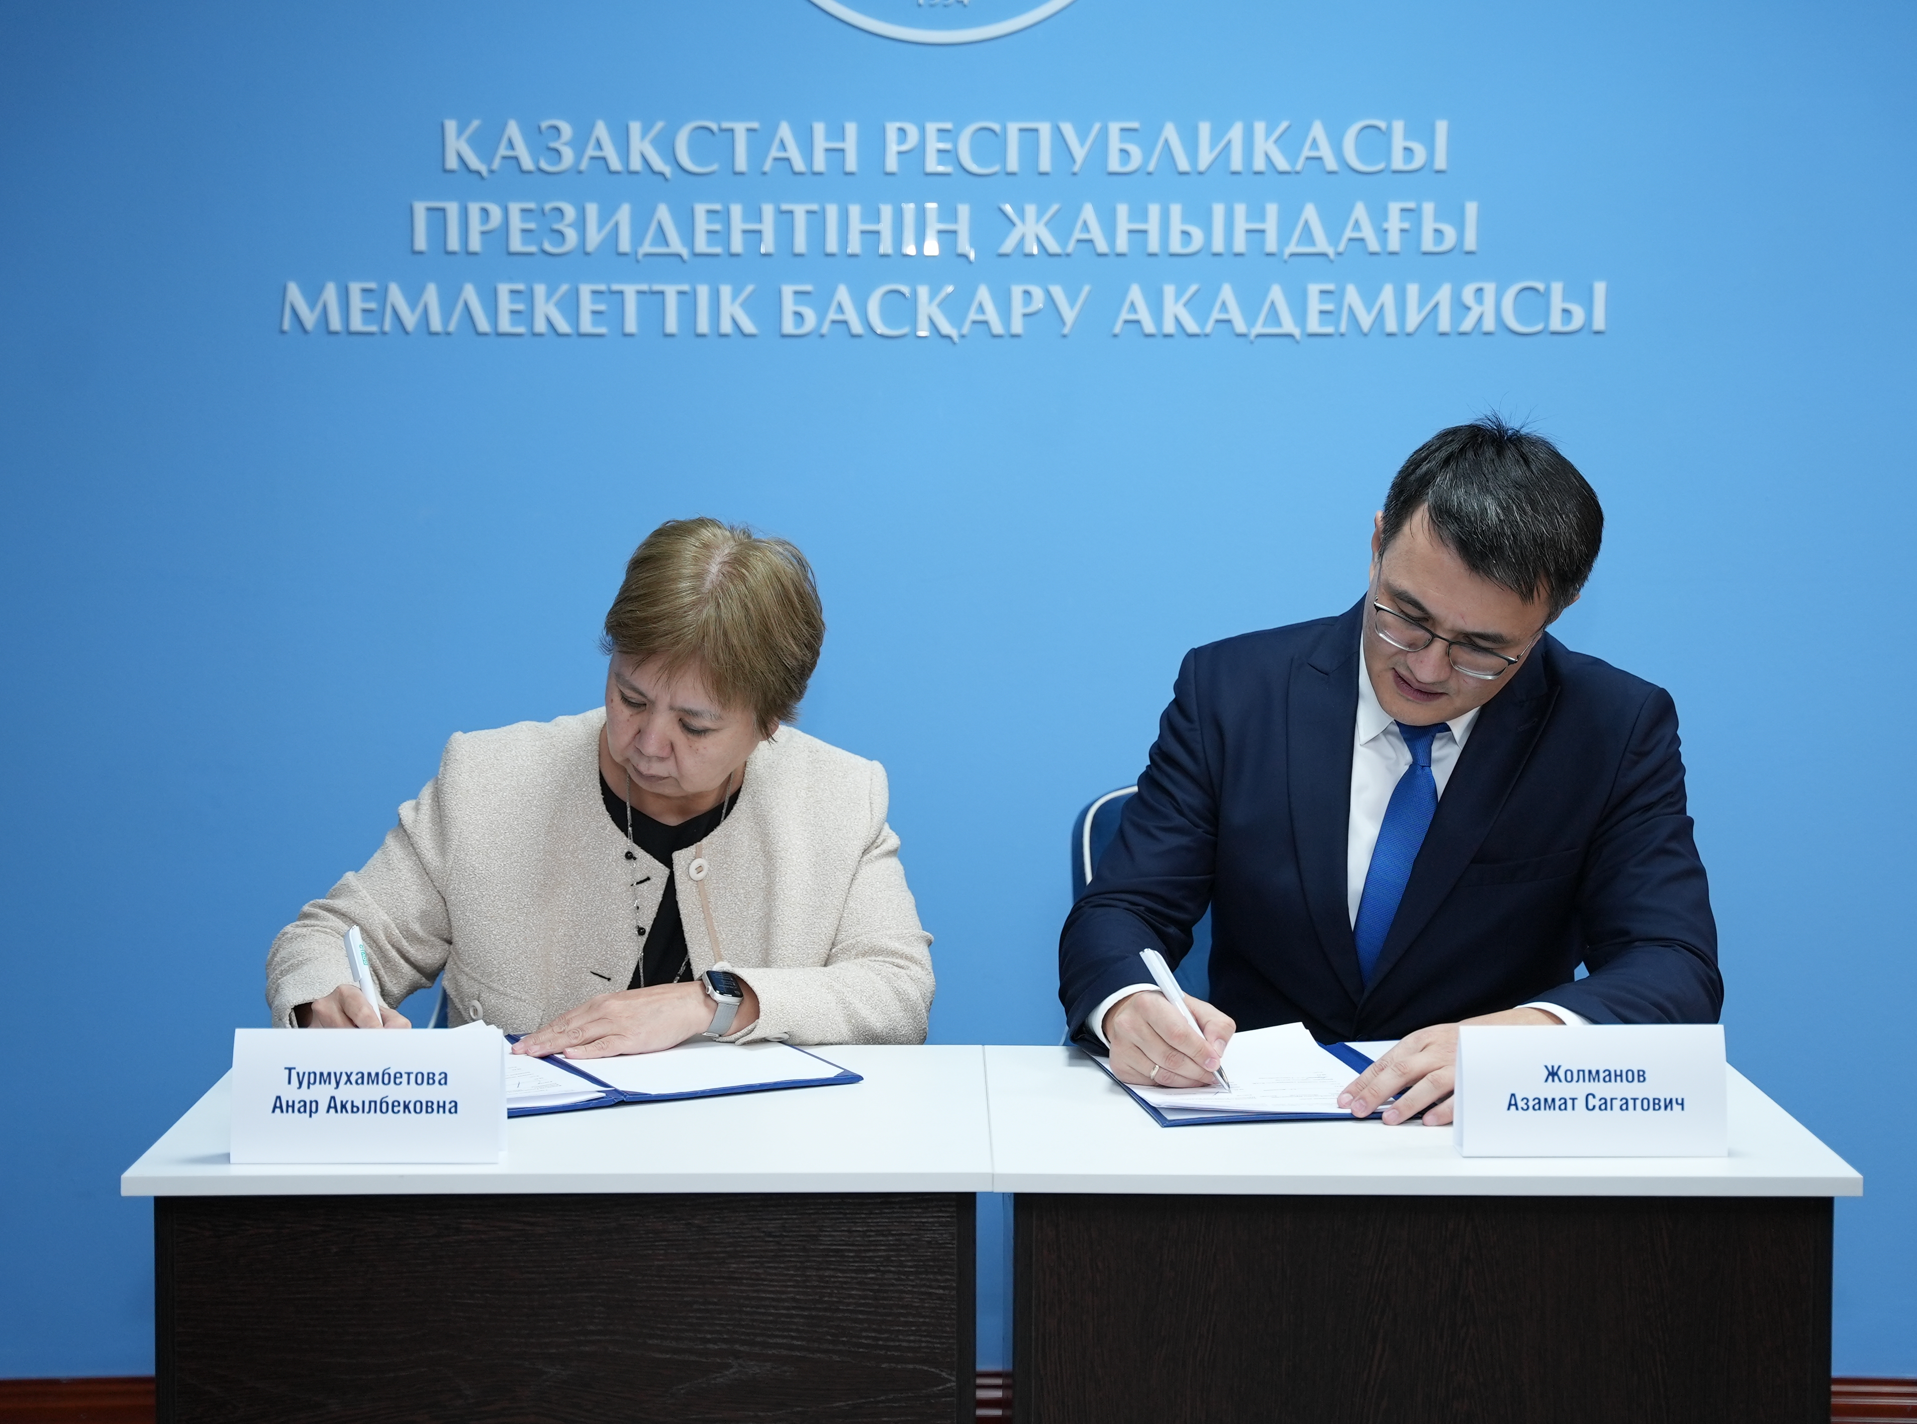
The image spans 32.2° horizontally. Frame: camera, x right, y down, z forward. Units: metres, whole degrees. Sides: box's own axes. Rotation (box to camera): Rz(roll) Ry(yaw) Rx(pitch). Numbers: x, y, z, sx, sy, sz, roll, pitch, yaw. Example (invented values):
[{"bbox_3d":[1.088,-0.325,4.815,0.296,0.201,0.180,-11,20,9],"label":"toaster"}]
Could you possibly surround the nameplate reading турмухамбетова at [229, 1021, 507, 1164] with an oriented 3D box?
[{"bbox_3d":[-0.468,0.304,2.641,0.213,0.102,0.045,0,6,-1],"label":"nameplate reading турмухамбетова"}]

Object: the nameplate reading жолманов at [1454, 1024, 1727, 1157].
[{"bbox_3d":[0.507,0.302,2.663,0.212,0.102,0.045,0,6,-1],"label":"nameplate reading жолманов"}]

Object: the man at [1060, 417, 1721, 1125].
[{"bbox_3d":[0.394,0.388,3.161,0.609,1.332,0.720,0,6,3],"label":"man"}]

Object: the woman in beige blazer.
[{"bbox_3d":[-0.331,0.428,3.228,0.615,1.238,0.620,0,6,-1],"label":"woman in beige blazer"}]

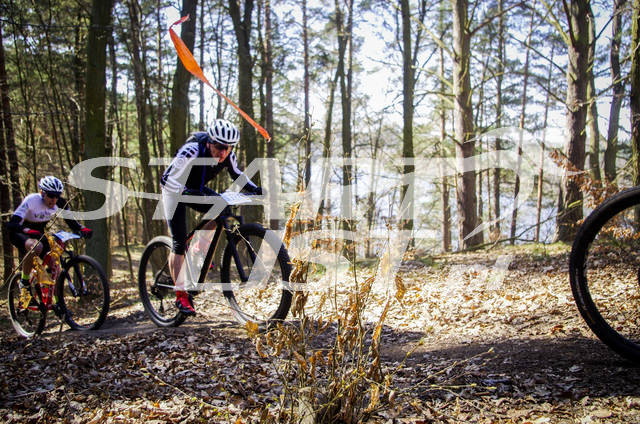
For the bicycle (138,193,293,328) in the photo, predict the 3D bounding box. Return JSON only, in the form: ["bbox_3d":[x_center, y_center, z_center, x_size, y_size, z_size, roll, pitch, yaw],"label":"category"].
[{"bbox_3d":[-0.874,0.370,4.571,1.830,1.020,0.700,-9,-3,42],"label":"bicycle"}]

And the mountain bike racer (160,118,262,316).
[{"bbox_3d":[-0.898,0.040,4.566,0.850,1.460,0.690,4,7,41],"label":"mountain bike racer"}]

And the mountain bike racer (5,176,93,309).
[{"bbox_3d":[-2.917,0.384,6.325,0.890,1.480,0.690,4,6,35],"label":"mountain bike racer"}]

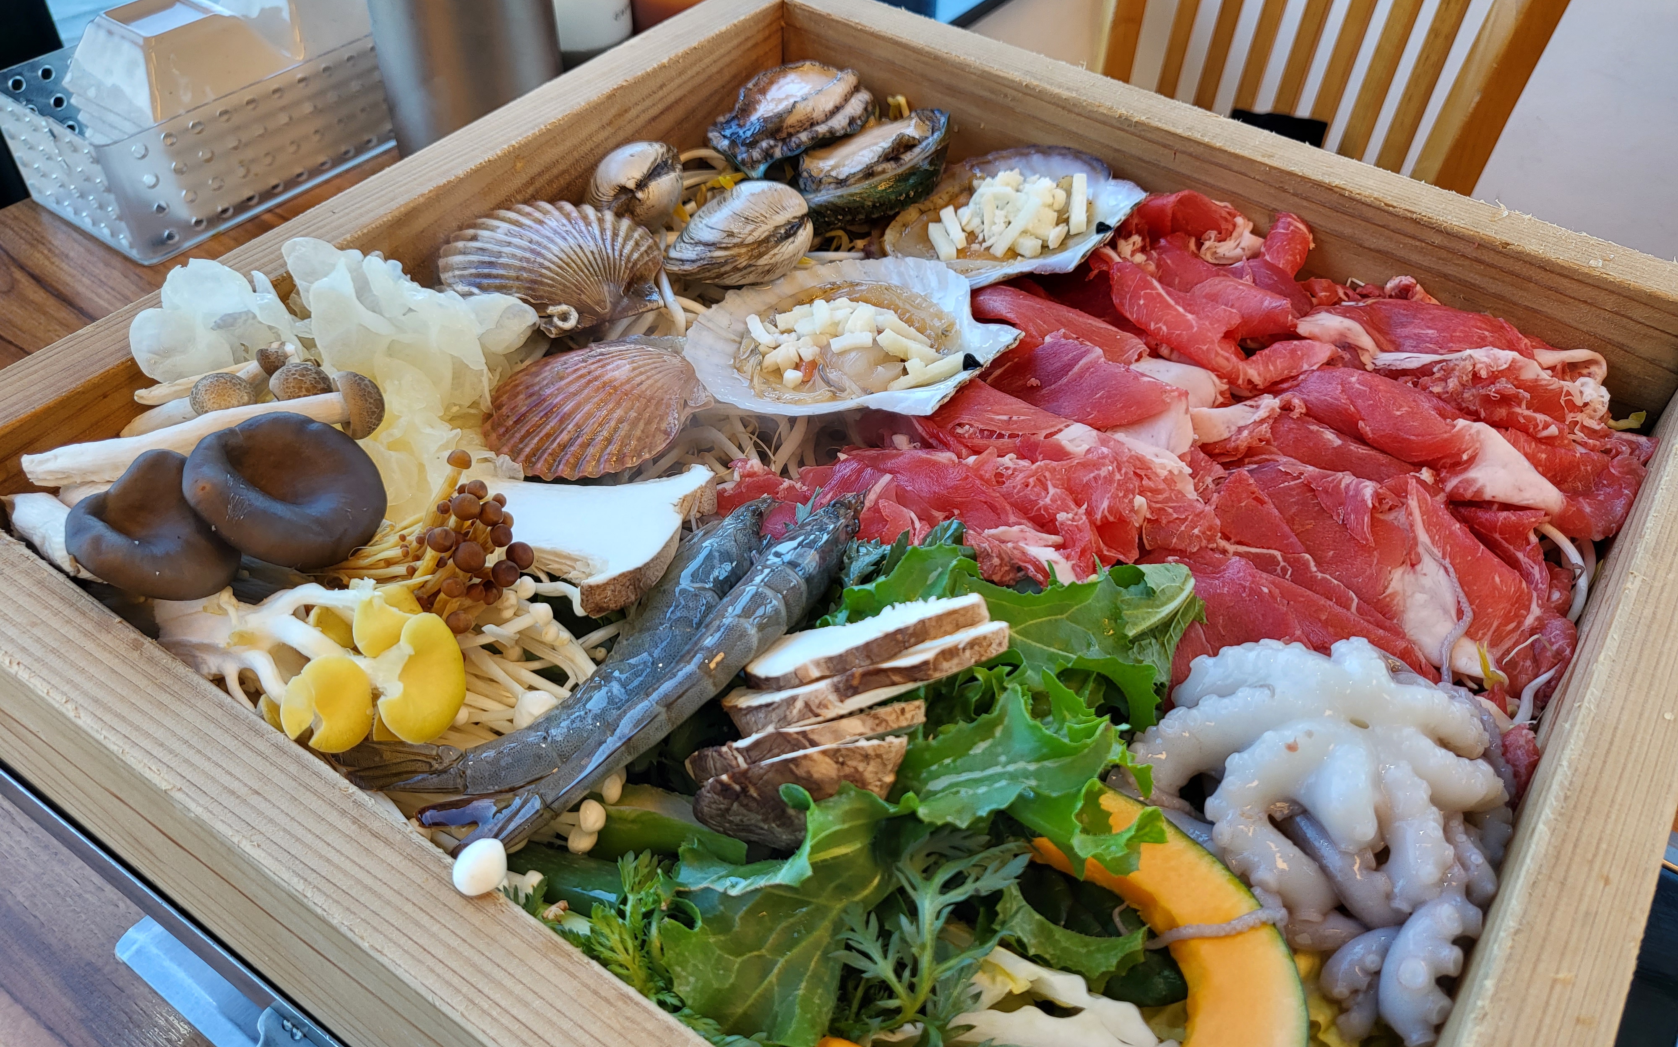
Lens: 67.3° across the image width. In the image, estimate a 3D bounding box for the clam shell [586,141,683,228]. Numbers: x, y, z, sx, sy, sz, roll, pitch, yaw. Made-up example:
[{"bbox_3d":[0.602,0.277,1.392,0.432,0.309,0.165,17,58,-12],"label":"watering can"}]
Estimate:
[{"bbox_3d":[-0.081,-0.135,0.504,0.040,0.038,0.050,20,47,15],"label":"clam shell"}]

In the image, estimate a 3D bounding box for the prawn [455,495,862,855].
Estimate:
[{"bbox_3d":[-0.041,0.035,0.322,0.034,0.026,0.146,31,51,25],"label":"prawn"}]

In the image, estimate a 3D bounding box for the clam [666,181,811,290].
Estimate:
[{"bbox_3d":[-0.039,-0.112,0.489,0.066,0.036,0.050,-27,53,-27],"label":"clam"}]

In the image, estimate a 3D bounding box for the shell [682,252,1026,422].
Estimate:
[{"bbox_3d":[0.004,-0.061,0.431,0.100,0.030,0.097,27,50,22],"label":"shell"}]

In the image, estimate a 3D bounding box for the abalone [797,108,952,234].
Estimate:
[{"bbox_3d":[0.015,-0.146,0.526,0.056,0.036,0.083,34,61,27],"label":"abalone"}]

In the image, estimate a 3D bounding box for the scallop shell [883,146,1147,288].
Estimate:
[{"bbox_3d":[0.071,-0.118,0.495,0.098,0.030,0.096,27,56,22],"label":"scallop shell"}]

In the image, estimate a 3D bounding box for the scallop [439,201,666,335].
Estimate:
[{"bbox_3d":[-0.102,-0.091,0.454,0.080,0.030,0.078,-26,59,-22],"label":"scallop"}]

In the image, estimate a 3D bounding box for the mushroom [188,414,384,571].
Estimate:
[{"bbox_3d":[-0.152,-0.008,0.348,0.055,0.028,0.053,-20,70,-22],"label":"mushroom"}]

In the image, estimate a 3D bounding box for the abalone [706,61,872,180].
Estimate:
[{"bbox_3d":[-0.021,-0.176,0.551,0.080,0.034,0.058,-37,76,-15],"label":"abalone"}]

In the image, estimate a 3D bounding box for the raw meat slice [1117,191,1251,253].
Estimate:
[{"bbox_3d":[0.138,-0.118,0.498,0.052,0.026,0.045,27,50,22],"label":"raw meat slice"}]

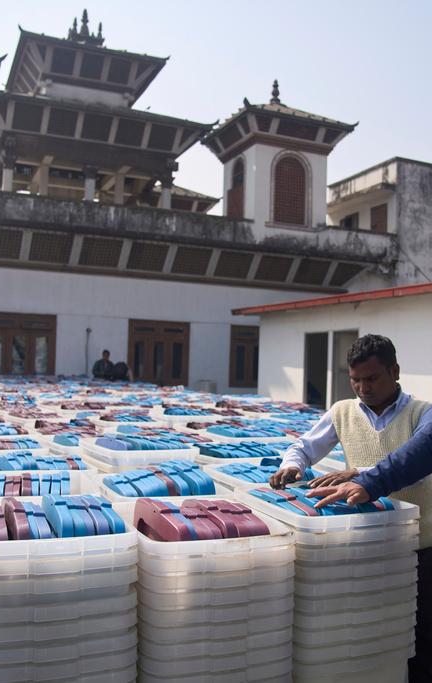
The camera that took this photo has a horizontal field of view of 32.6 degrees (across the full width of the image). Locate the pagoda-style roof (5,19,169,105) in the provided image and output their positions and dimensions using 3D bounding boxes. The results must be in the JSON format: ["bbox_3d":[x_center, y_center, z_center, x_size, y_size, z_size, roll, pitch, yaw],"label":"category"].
[{"bbox_3d":[-4.445,-8.925,24.372,4.500,2.299,4.500,3,-3,-22],"label":"pagoda-style roof"}]

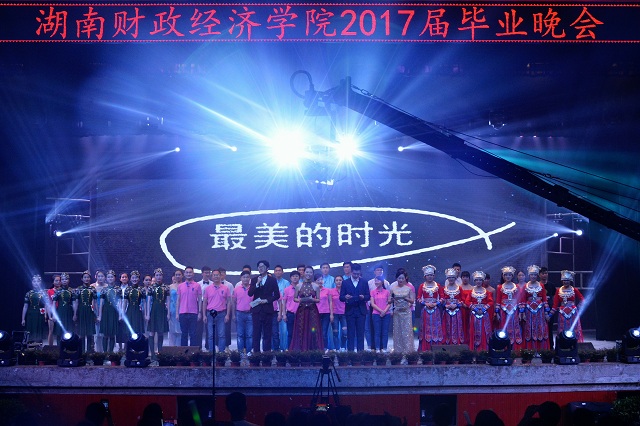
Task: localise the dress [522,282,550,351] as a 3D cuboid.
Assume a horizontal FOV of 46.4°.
[{"bbox_3d":[4.241,2.054,14.600,0.530,1.380,0.400,0,-3,4],"label":"dress"}]

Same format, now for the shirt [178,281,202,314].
[{"bbox_3d":[-2.620,1.714,15.099,0.486,0.674,0.280,0,-5,-3],"label":"shirt"}]

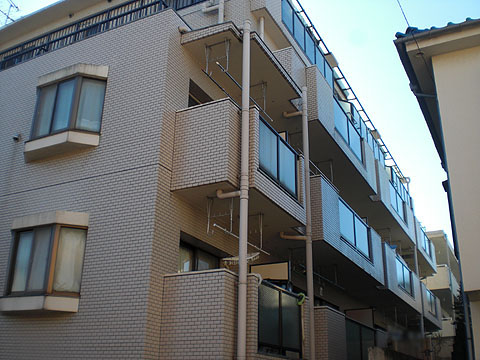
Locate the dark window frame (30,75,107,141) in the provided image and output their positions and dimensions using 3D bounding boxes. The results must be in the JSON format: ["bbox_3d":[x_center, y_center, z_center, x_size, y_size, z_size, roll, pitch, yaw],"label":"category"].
[{"bbox_3d":[-3.129,-1.209,9.237,1.600,1.150,0.370,-10,-24,26],"label":"dark window frame"}]

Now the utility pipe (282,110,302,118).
[{"bbox_3d":[1.093,-1.402,11.040,0.460,0.140,0.080,-10,-24,26],"label":"utility pipe"}]

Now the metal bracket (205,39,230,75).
[{"bbox_3d":[-0.380,-2.066,8.856,0.480,0.610,0.090,-10,-24,26],"label":"metal bracket"}]

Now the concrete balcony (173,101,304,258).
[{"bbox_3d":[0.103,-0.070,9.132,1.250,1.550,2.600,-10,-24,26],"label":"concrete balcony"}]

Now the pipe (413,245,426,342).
[{"bbox_3d":[6.996,4.306,20.496,0.100,3.750,0.100,-10,-24,26],"label":"pipe"}]

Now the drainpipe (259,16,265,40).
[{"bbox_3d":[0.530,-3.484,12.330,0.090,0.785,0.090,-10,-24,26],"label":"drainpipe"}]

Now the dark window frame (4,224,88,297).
[{"bbox_3d":[-3.175,1.310,8.224,1.600,1.140,0.370,-10,-24,26],"label":"dark window frame"}]

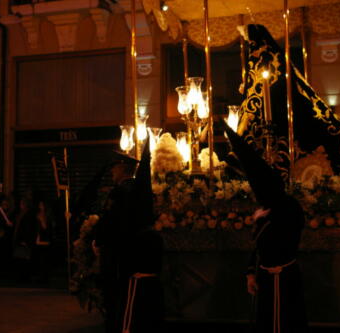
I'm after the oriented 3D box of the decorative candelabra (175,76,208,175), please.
[{"bbox_3d":[0.269,-0.501,7.809,0.420,1.200,0.420,-3,-5,17],"label":"decorative candelabra"}]

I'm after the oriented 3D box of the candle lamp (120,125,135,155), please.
[{"bbox_3d":[-0.517,-0.328,7.769,0.165,0.350,0.165,-2,-5,0],"label":"candle lamp"}]

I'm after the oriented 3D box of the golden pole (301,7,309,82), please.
[{"bbox_3d":[1.922,-0.989,8.883,0.050,2.540,0.050,-3,-5,17],"label":"golden pole"}]

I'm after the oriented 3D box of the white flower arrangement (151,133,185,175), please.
[{"bbox_3d":[-0.028,-0.129,7.188,0.380,0.500,0.380,-2,-5,0],"label":"white flower arrangement"}]

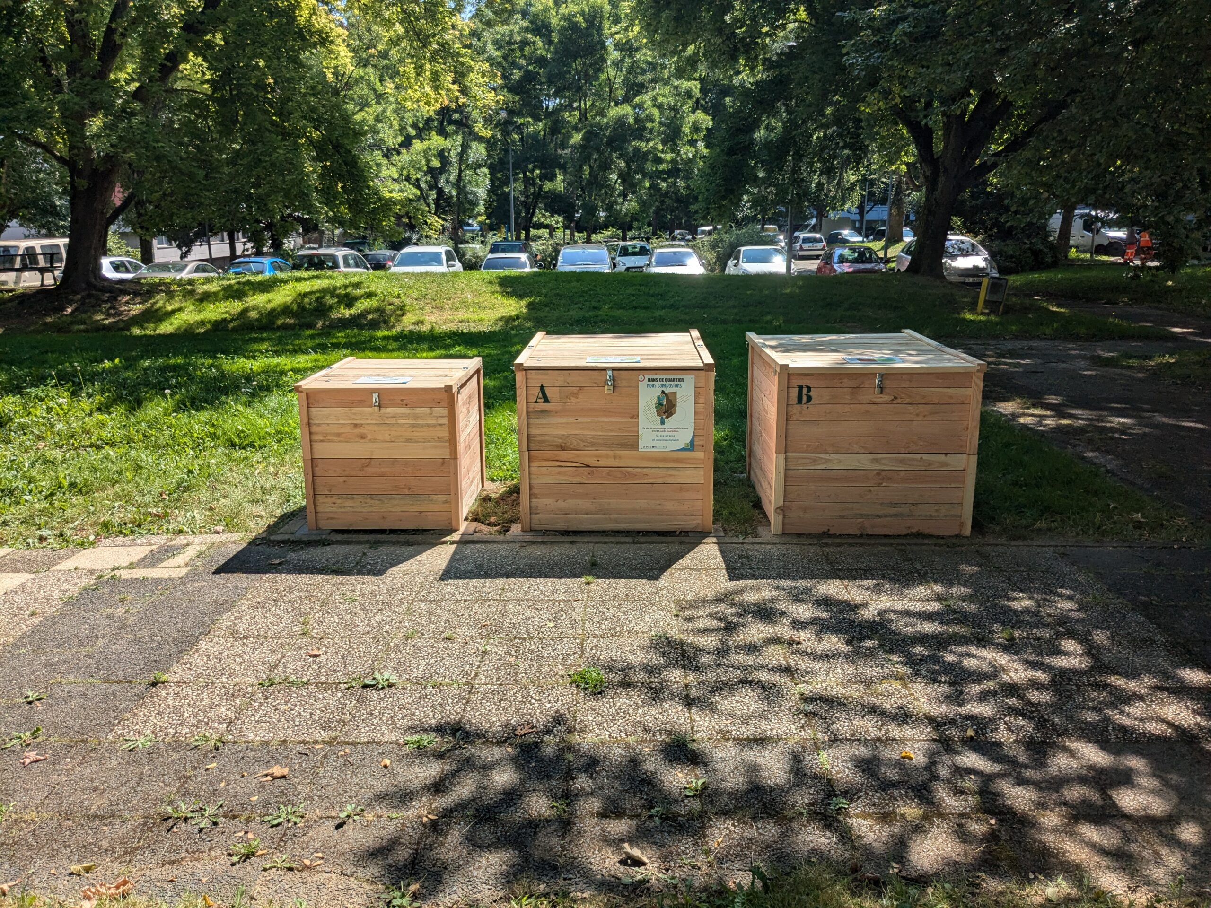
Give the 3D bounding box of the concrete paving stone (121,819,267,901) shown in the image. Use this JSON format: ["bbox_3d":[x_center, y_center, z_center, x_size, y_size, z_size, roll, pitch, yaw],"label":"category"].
[{"bbox_3d":[-1.107,1.124,2.566,0.395,0.050,0.395,0,14,1],"label":"concrete paving stone"}]

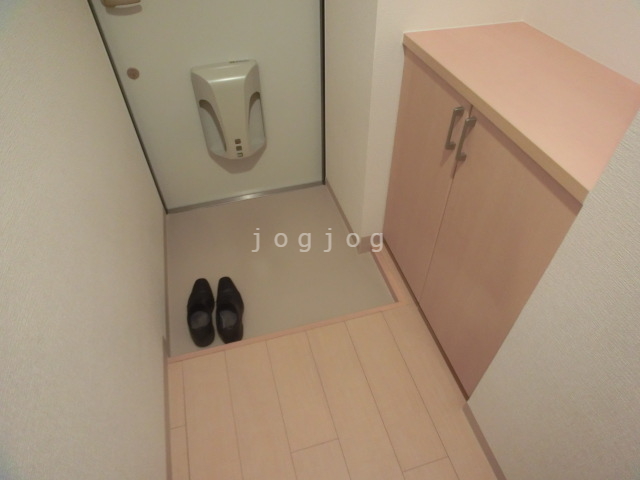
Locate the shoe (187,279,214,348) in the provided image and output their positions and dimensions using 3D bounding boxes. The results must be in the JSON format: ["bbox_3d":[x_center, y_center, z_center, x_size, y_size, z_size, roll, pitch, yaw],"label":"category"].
[{"bbox_3d":[-0.464,0.255,1.501,0.105,0.095,0.309,-11,46,-9],"label":"shoe"}]

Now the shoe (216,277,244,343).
[{"bbox_3d":[-0.354,0.244,1.509,0.105,0.095,0.307,-12,46,-10],"label":"shoe"}]

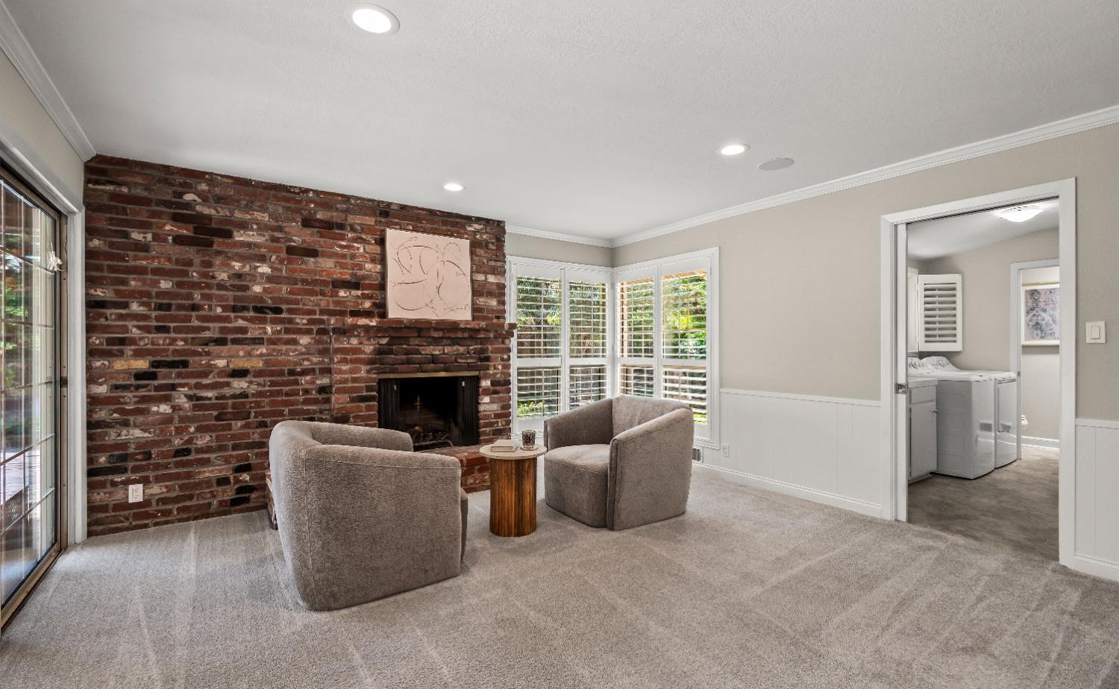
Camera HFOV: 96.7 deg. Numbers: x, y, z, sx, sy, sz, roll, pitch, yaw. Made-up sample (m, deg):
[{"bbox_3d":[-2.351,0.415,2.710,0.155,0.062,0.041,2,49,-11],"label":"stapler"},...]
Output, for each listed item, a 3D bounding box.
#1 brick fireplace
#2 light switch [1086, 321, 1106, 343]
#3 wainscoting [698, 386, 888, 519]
[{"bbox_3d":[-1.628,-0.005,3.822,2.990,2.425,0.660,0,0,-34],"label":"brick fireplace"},{"bbox_3d":[2.837,-0.062,2.632,0.010,0.115,0.070,0,0,-34],"label":"light switch"},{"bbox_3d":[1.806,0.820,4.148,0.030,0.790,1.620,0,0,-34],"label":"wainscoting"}]

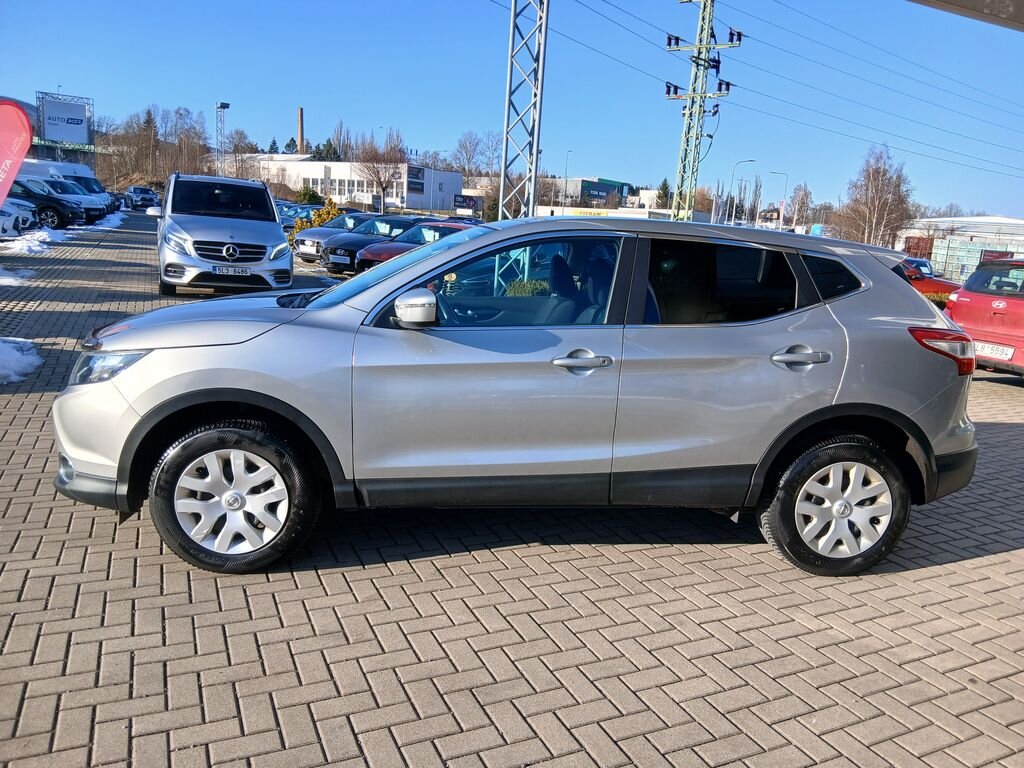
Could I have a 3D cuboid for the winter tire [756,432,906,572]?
[{"bbox_3d":[1.483,0.552,3.515,0.660,0.660,0.215,2,11,-7],"label":"winter tire"}]

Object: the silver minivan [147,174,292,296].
[{"bbox_3d":[-5.122,-2.655,13.334,1.950,1.900,5.100,-3,14,-25],"label":"silver minivan"}]

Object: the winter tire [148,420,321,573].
[{"bbox_3d":[-1.155,0.455,3.261,0.685,0.680,0.220,2,11,-6],"label":"winter tire"}]

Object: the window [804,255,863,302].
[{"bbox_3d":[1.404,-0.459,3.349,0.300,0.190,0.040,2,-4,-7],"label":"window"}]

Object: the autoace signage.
[{"bbox_3d":[-34.833,-20.439,60.000,3.050,3.000,0.300,-3,14,-30],"label":"autoace signage"}]

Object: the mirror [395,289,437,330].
[{"bbox_3d":[-0.374,-0.290,2.979,0.160,0.160,0.230,2,13,-7],"label":"mirror"}]

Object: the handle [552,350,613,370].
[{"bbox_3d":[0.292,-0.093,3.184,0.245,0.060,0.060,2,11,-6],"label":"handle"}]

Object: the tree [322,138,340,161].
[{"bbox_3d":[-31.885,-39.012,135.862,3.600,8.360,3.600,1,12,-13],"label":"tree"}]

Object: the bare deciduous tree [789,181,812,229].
[{"bbox_3d":[52.367,-31.226,141.093,4.600,11.500,4.600,3,11,-1],"label":"bare deciduous tree"}]

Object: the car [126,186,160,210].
[{"bbox_3d":[-31.383,-15.773,65.500,1.860,1.800,5.000,-5,15,-35],"label":"car"}]

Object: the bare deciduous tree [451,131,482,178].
[{"bbox_3d":[-7.376,-32.487,121.566,5.000,14.500,5.000,4,12,0],"label":"bare deciduous tree"}]

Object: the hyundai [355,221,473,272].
[{"bbox_3d":[-1.298,-2.570,15.973,1.800,1.460,4.340,9,13,29],"label":"hyundai"}]

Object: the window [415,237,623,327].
[{"bbox_3d":[0.032,-0.429,3.185,0.890,0.430,0.060,2,-11,-7],"label":"window"}]

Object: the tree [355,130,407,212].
[{"bbox_3d":[-12.449,-19.978,72.813,5.000,7.880,5.000,2,12,-10],"label":"tree"}]

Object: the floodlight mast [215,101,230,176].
[{"bbox_3d":[-14.145,-10.651,37.561,0.600,5.900,0.500,-2,12,-27],"label":"floodlight mast"}]

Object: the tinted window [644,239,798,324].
[{"bbox_3d":[0.896,-0.424,3.285,0.690,0.385,0.055,2,-11,-7],"label":"tinted window"}]

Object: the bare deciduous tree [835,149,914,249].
[{"bbox_3d":[36.544,-18.218,77.109,7.000,10.760,7.000,9,13,23],"label":"bare deciduous tree"}]

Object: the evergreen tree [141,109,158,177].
[{"bbox_3d":[-47.587,-31.262,100.963,2.700,9.340,2.700,-2,13,-25],"label":"evergreen tree"}]

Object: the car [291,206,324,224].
[{"bbox_3d":[-6.339,-5.206,26.000,1.800,1.480,4.350,9,13,29],"label":"car"}]

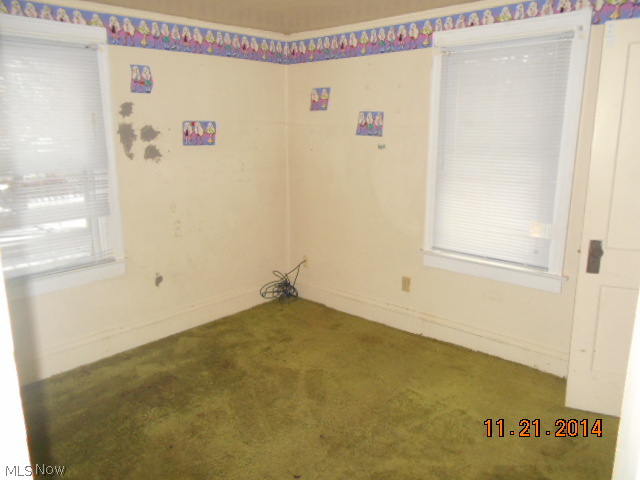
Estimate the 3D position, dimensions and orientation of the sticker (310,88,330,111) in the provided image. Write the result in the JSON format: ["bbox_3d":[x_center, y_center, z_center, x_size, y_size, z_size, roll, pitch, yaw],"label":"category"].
[{"bbox_3d":[0.001,-1.147,3.920,0.204,0.180,0.010,11,17,41],"label":"sticker"}]

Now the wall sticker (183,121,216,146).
[{"bbox_3d":[-0.894,-0.796,3.605,0.010,0.179,0.304,11,17,41],"label":"wall sticker"}]

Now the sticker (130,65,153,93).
[{"bbox_3d":[-1.189,-1.074,3.209,0.010,0.179,0.159,11,17,41],"label":"sticker"}]

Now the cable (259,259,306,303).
[{"bbox_3d":[-0.329,0.386,4.337,0.200,0.360,0.350,11,17,41],"label":"cable"}]

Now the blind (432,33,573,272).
[{"bbox_3d":[1.102,-0.534,3.049,0.803,1.375,0.040,11,17,41],"label":"blind"}]

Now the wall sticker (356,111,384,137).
[{"bbox_3d":[0.375,-0.876,3.636,0.256,0.185,0.010,11,17,41],"label":"wall sticker"}]

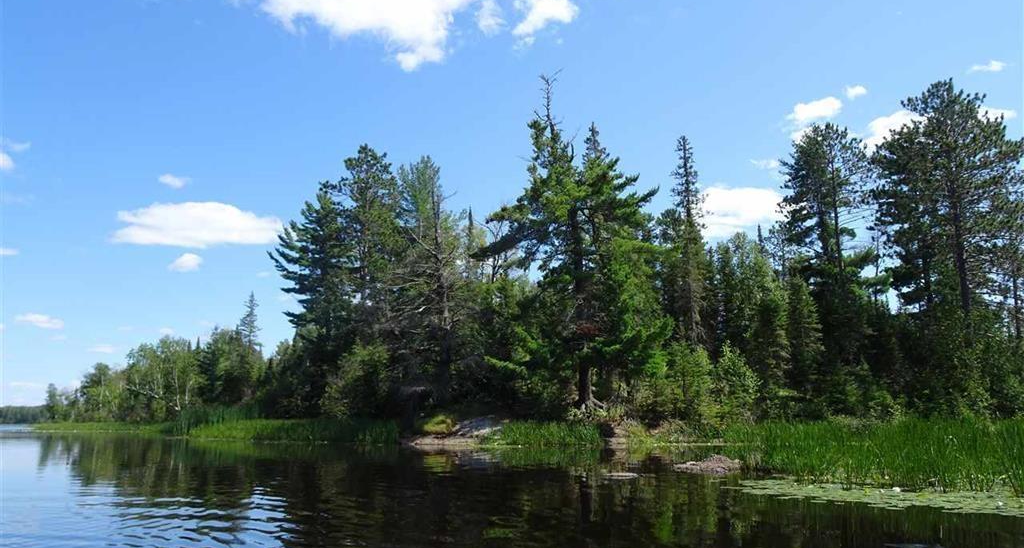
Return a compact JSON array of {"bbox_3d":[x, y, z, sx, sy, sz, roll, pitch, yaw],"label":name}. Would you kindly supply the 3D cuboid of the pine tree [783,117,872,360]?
[{"bbox_3d":[19.013,-1.650,42.736,5.665,15.969,5.382,0,-12,0],"label":"pine tree"}]

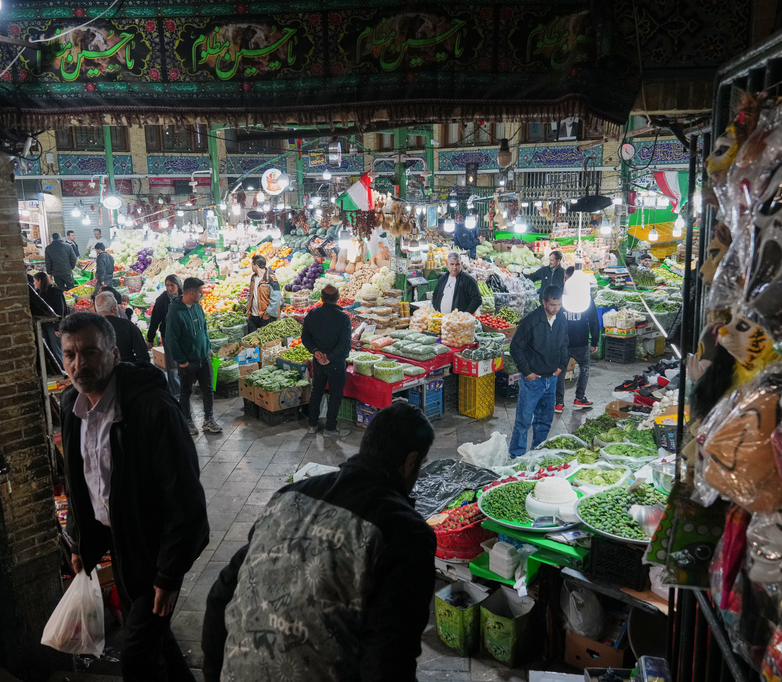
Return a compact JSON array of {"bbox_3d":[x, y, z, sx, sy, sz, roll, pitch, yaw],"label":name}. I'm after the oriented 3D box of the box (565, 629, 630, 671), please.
[{"bbox_3d":[1.233,1.702,3.908,0.320,0.212,0.400,8,15,35],"label":"box"}]

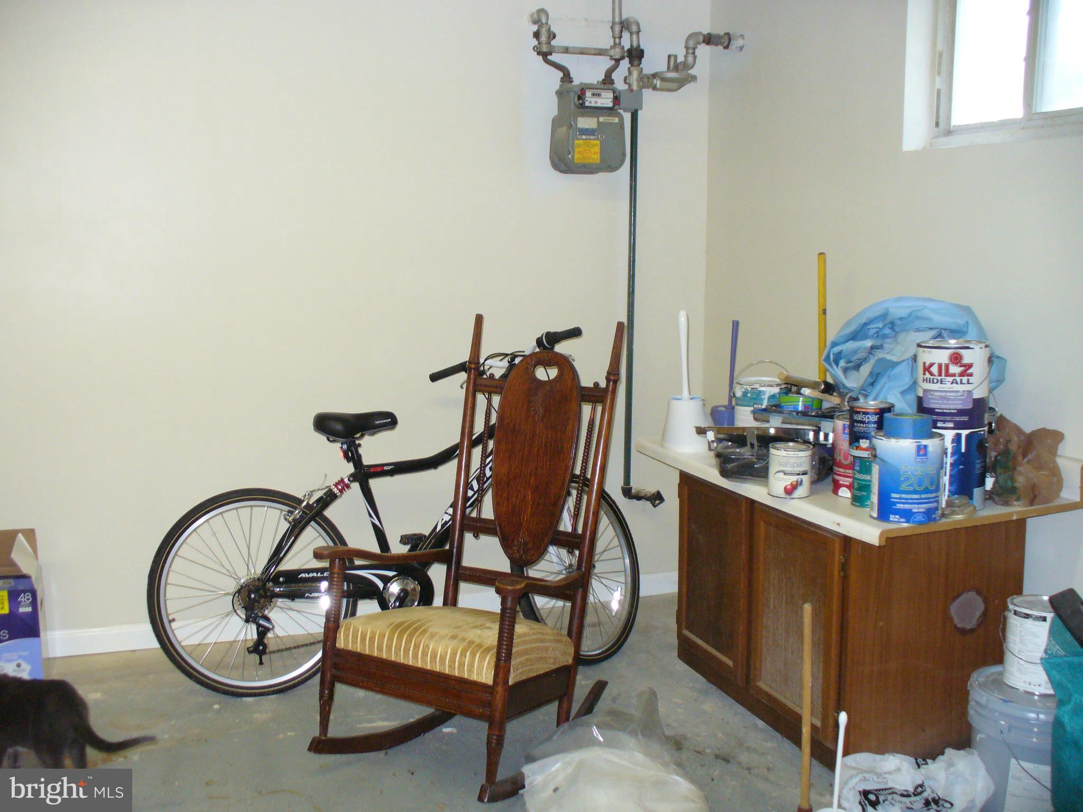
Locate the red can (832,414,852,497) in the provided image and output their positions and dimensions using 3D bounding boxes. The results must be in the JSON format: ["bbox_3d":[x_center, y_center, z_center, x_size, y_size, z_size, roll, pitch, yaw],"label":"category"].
[{"bbox_3d":[0.845,0.137,3.003,0.166,0.192,0.166,2,8,16],"label":"red can"}]

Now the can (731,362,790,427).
[{"bbox_3d":[0.645,-0.001,3.369,0.172,0.236,0.168,1,7,11],"label":"can"}]

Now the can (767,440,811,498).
[{"bbox_3d":[0.644,0.167,2.998,0.108,0.126,0.108,2,7,12],"label":"can"}]

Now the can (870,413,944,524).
[{"bbox_3d":[0.880,0.161,2.781,0.168,0.215,0.168,3,9,18],"label":"can"}]

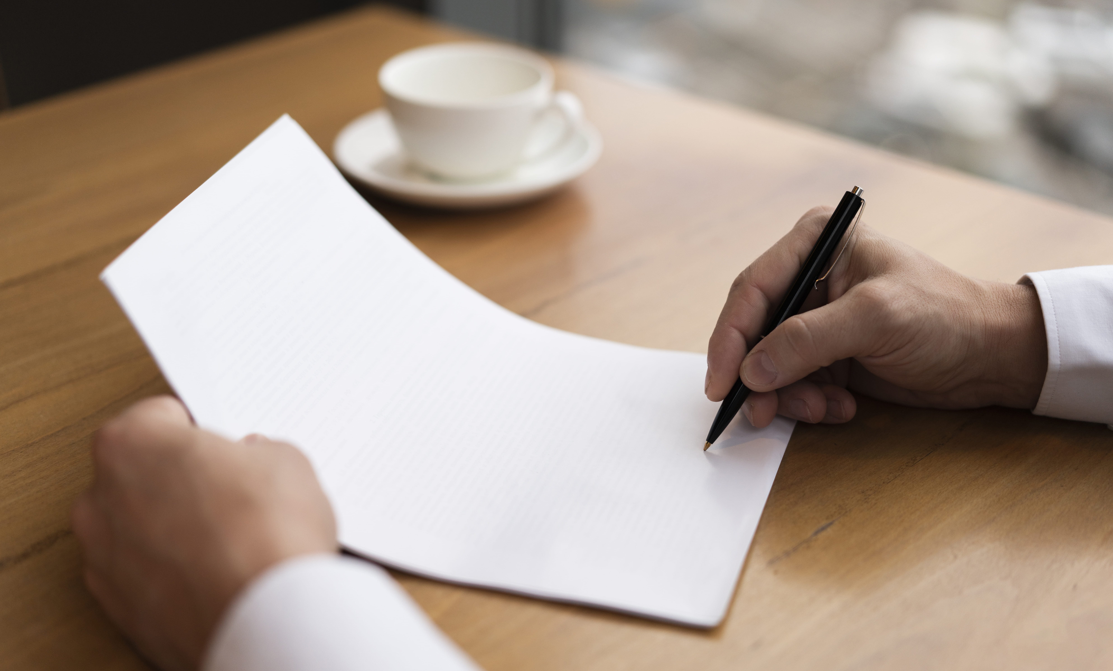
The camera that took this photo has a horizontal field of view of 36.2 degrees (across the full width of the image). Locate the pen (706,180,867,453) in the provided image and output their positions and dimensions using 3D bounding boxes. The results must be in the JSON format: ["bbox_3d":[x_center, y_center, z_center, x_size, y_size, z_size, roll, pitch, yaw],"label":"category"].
[{"bbox_3d":[0.097,-0.005,0.734,0.012,0.138,0.009,30,20,6],"label":"pen"}]

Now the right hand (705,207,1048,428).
[{"bbox_3d":[0.148,-0.007,0.784,0.165,0.083,0.090,-6,30,-11],"label":"right hand"}]

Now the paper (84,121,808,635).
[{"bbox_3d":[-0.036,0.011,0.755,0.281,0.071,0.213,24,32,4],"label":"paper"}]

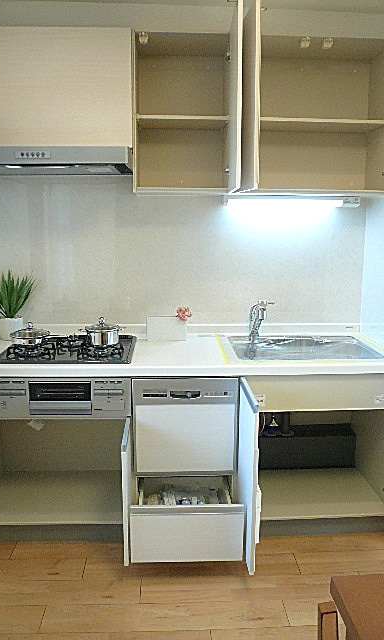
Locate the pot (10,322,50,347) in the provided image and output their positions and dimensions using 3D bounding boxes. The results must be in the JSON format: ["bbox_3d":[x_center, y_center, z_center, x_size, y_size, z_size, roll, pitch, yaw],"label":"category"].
[{"bbox_3d":[-0.737,0.056,2.367,0.190,0.090,0.190,0,10,-3],"label":"pot"}]

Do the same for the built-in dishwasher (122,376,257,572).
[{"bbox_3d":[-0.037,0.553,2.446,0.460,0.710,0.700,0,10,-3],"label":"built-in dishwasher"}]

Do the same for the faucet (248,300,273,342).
[{"bbox_3d":[0.337,0.017,2.562,0.098,0.215,0.170,-4,11,-22],"label":"faucet"}]

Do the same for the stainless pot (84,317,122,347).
[{"bbox_3d":[-0.406,0.045,2.364,0.190,0.115,0.165,0,10,-3],"label":"stainless pot"}]

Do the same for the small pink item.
[{"bbox_3d":[-0.038,-0.026,2.602,0.078,0.080,0.060,0,10,-3],"label":"small pink item"}]

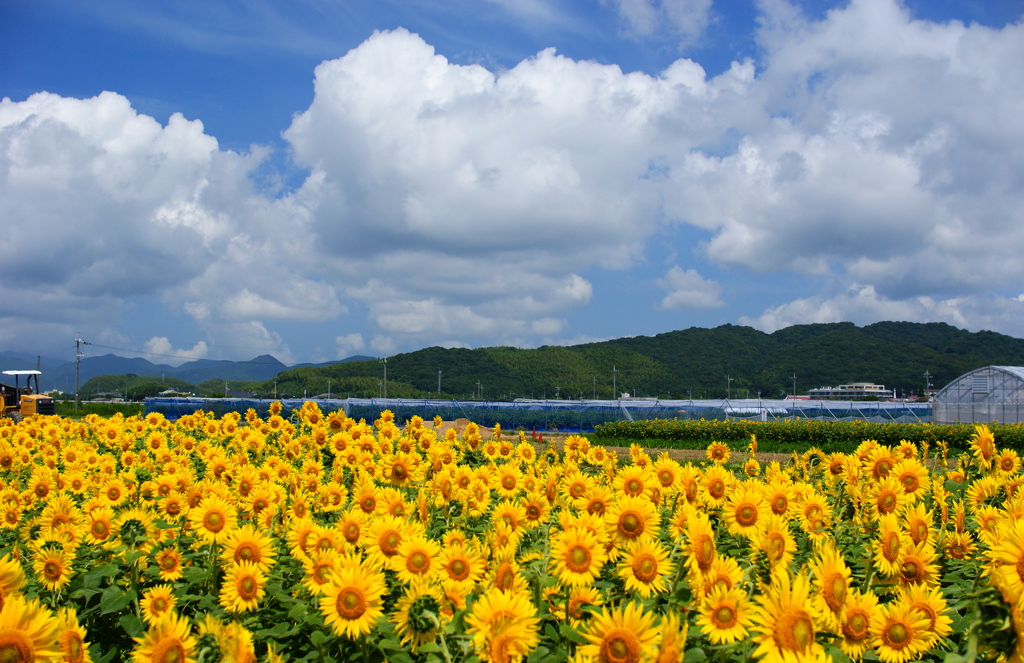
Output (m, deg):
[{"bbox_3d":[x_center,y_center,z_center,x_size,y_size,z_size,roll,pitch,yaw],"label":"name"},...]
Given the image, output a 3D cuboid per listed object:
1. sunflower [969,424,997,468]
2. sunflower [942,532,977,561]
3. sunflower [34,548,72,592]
[{"bbox_3d":[2.171,0.526,5.900,0.190,0.205,0.075,3,-4,-42],"label":"sunflower"},{"bbox_3d":[2.391,1.149,6.832,0.187,0.176,0.073,-1,22,14],"label":"sunflower"},{"bbox_3d":[-1.773,0.921,4.950,0.165,0.170,0.065,1,-3,-15],"label":"sunflower"}]

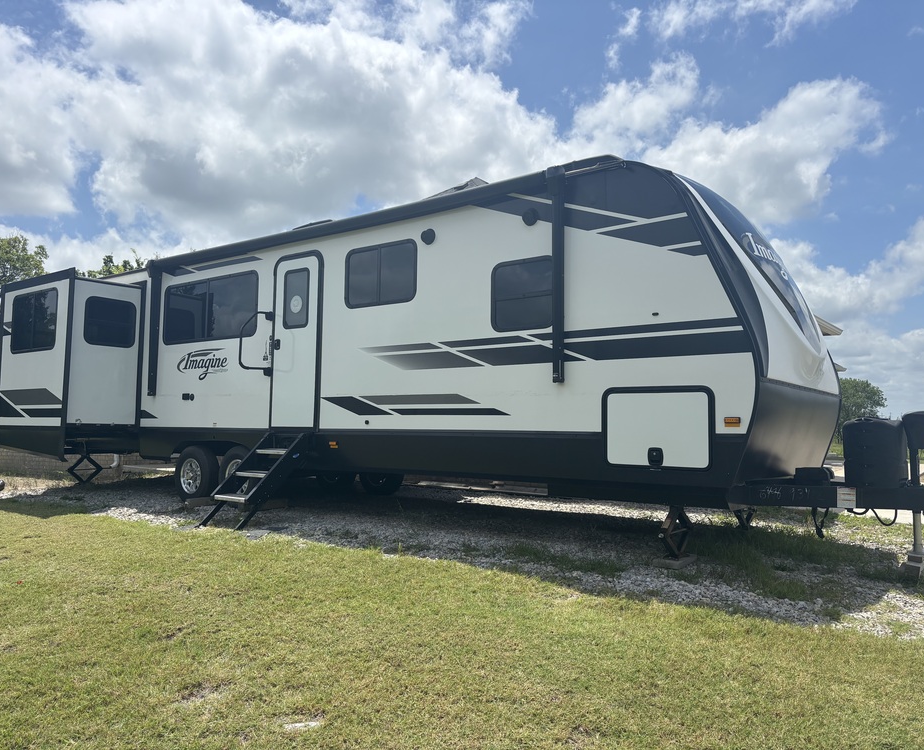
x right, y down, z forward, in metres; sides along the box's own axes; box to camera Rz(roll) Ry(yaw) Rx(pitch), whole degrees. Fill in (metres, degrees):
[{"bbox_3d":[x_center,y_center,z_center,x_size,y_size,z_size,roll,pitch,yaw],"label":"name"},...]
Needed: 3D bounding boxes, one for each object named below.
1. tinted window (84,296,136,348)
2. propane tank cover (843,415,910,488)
[{"bbox_3d":[-4.352,-0.649,9.346,0.050,0.593,0.650,-3,-5,37],"label":"tinted window"},{"bbox_3d":[3.068,0.566,5.574,0.370,0.521,0.630,-3,-5,37],"label":"propane tank cover"}]

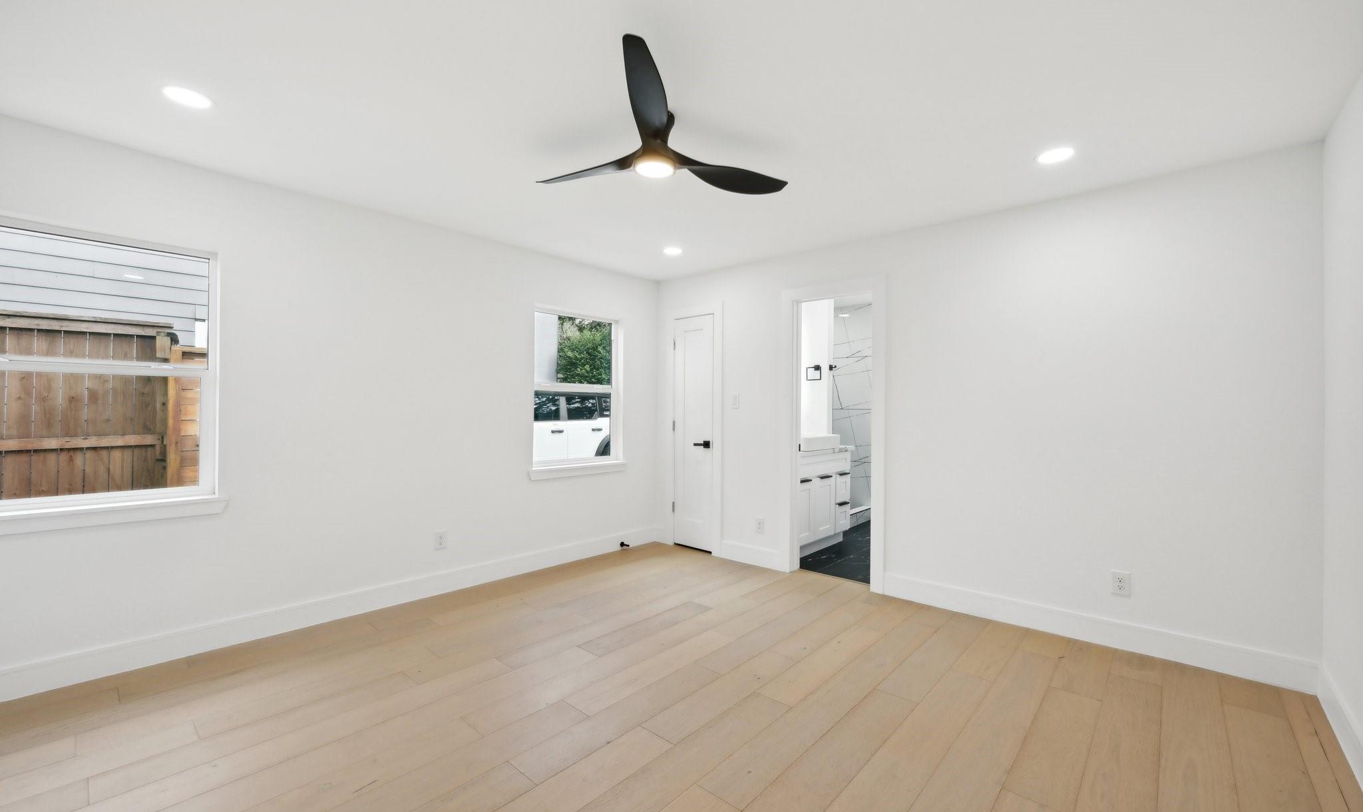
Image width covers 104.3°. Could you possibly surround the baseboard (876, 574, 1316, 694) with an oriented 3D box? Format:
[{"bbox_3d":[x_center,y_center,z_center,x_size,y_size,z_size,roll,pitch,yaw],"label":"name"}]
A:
[{"bbox_3d":[2.055,1.177,2.905,1.883,0.142,0.017,0,0,42],"label":"baseboard"}]

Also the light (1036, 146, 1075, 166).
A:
[{"bbox_3d":[1.730,-1.154,2.452,0.157,0.020,0.157,0,0,42],"label":"light"}]

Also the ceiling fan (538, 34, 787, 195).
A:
[{"bbox_3d":[-0.112,-1.057,2.065,1.270,0.235,1.150,0,0,2],"label":"ceiling fan"}]

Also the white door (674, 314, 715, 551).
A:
[{"bbox_3d":[0.114,0.233,4.687,0.458,2.030,0.040,0,0,42],"label":"white door"}]

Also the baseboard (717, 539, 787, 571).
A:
[{"bbox_3d":[0.552,1.194,4.232,0.588,0.142,0.017,0,0,42],"label":"baseboard"}]

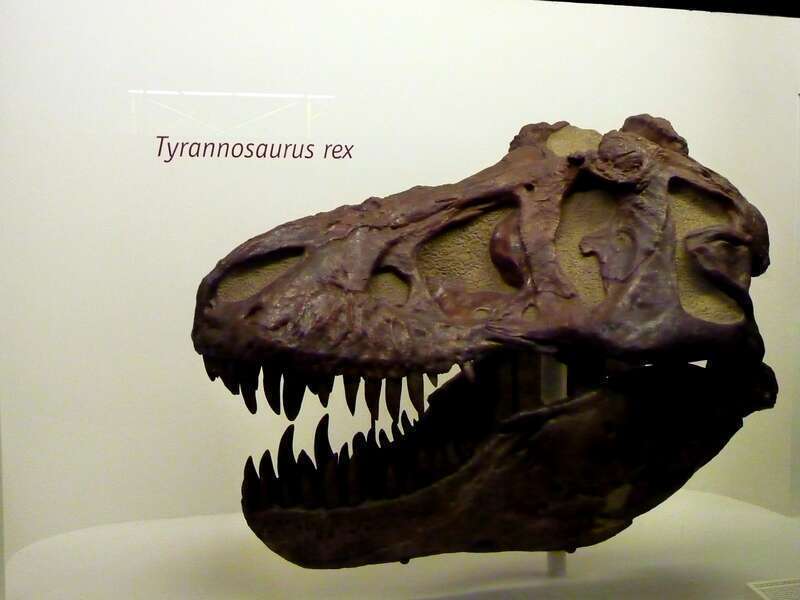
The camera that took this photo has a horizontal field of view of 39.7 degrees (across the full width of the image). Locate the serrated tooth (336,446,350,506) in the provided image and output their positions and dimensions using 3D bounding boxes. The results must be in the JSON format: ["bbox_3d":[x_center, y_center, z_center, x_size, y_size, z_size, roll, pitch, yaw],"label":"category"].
[{"bbox_3d":[-0.126,0.391,2.470,0.030,0.135,0.030,0,5,-5],"label":"serrated tooth"}]

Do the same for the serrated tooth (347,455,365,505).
[{"bbox_3d":[-0.098,0.401,2.450,0.038,0.108,0.032,0,5,-5],"label":"serrated tooth"}]

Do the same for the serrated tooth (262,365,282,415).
[{"bbox_3d":[-0.282,0.198,2.450,0.042,0.108,0.036,-6,5,-5],"label":"serrated tooth"}]

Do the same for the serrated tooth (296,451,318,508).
[{"bbox_3d":[-0.204,0.396,2.450,0.047,0.126,0.040,0,5,-5],"label":"serrated tooth"}]

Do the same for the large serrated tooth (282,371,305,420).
[{"bbox_3d":[-0.234,0.210,2.440,0.046,0.108,0.040,0,5,-5],"label":"large serrated tooth"}]

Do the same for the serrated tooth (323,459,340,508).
[{"bbox_3d":[-0.151,0.405,2.450,0.038,0.108,0.032,0,5,-5],"label":"serrated tooth"}]

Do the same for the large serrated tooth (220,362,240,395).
[{"bbox_3d":[-0.381,0.176,2.490,0.043,0.070,0.037,-6,5,23],"label":"large serrated tooth"}]

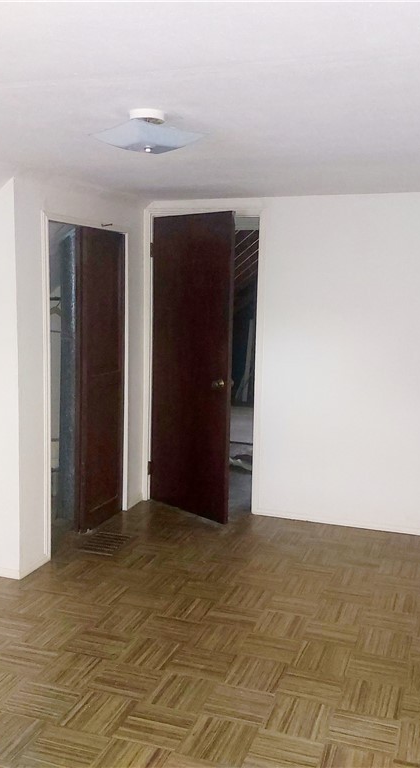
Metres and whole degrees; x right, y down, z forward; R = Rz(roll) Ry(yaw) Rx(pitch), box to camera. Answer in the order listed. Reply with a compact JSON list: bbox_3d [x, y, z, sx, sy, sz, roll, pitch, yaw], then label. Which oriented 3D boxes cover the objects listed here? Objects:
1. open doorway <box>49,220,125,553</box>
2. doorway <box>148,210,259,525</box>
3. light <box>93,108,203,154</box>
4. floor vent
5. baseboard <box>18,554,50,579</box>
[{"bbox_3d":[-0.778,0.009,4.359,0.120,1.880,0.930,4,8,20],"label":"open doorway"},{"bbox_3d":[-0.039,-0.128,4.987,0.790,2.030,0.120,4,8,20],"label":"doorway"},{"bbox_3d":[-0.219,-0.893,2.518,0.315,0.135,0.315,-5,9,-38],"label":"light"},{"bbox_3d":[-0.630,0.962,4.298,0.220,0.012,0.350,4,8,20],"label":"floor vent"},{"bbox_3d":[-0.954,0.989,3.876,0.016,0.052,0.305,4,8,20],"label":"baseboard"}]

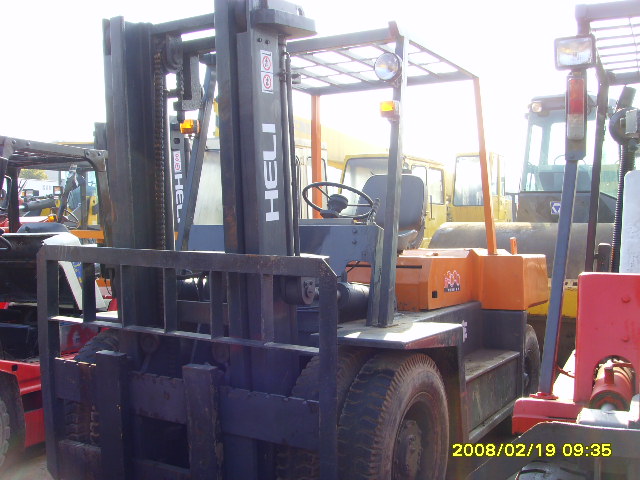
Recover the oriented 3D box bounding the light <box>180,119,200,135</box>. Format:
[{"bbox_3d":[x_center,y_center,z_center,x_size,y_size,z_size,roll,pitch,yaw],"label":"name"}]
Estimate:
[{"bbox_3d":[-0.803,-0.702,4.470,0.080,0.088,0.085,1,1,30],"label":"light"}]

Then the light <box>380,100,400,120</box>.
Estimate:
[{"bbox_3d":[0.364,-0.677,3.740,0.080,0.088,0.080,1,1,30],"label":"light"}]

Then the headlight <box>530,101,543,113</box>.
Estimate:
[{"bbox_3d":[2.582,-1.592,8.600,0.135,0.135,0.100,1,1,3],"label":"headlight"}]

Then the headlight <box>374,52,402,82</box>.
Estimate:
[{"bbox_3d":[0.357,-0.886,3.706,0.145,0.145,0.090,1,1,30],"label":"headlight"}]

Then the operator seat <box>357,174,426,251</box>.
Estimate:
[{"bbox_3d":[0.413,-0.174,4.920,0.490,0.540,0.540,1,1,30],"label":"operator seat"}]

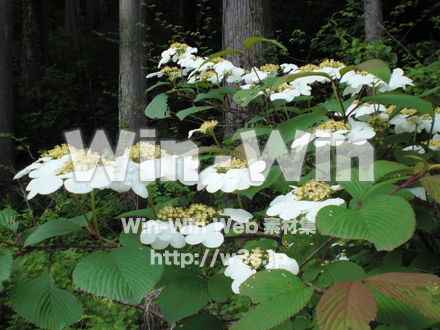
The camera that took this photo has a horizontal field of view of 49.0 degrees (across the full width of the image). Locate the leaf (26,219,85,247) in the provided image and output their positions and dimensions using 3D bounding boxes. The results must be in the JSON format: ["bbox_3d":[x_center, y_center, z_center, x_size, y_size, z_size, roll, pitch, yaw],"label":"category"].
[{"bbox_3d":[-0.212,0.087,0.620,0.078,0.015,0.045,-23,14,-20],"label":"leaf"}]

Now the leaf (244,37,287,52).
[{"bbox_3d":[0.079,-0.210,0.840,0.072,0.027,0.043,-1,3,-17],"label":"leaf"}]

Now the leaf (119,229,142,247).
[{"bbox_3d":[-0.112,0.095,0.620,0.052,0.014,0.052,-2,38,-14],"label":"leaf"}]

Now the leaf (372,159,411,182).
[{"bbox_3d":[0.220,0.009,0.620,0.062,0.016,0.048,-11,12,-30],"label":"leaf"}]

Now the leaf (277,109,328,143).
[{"bbox_3d":[0.112,-0.051,0.660,0.065,0.022,0.100,25,45,38],"label":"leaf"}]

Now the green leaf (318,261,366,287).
[{"bbox_3d":[0.169,0.151,0.660,0.057,0.014,0.062,-13,39,-16],"label":"green leaf"}]

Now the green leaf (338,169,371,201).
[{"bbox_3d":[0.163,0.024,0.585,0.044,0.016,0.064,-6,40,-12],"label":"green leaf"}]

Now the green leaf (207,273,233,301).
[{"bbox_3d":[0.001,0.169,0.660,0.036,0.043,0.012,-5,-37,-3],"label":"green leaf"}]

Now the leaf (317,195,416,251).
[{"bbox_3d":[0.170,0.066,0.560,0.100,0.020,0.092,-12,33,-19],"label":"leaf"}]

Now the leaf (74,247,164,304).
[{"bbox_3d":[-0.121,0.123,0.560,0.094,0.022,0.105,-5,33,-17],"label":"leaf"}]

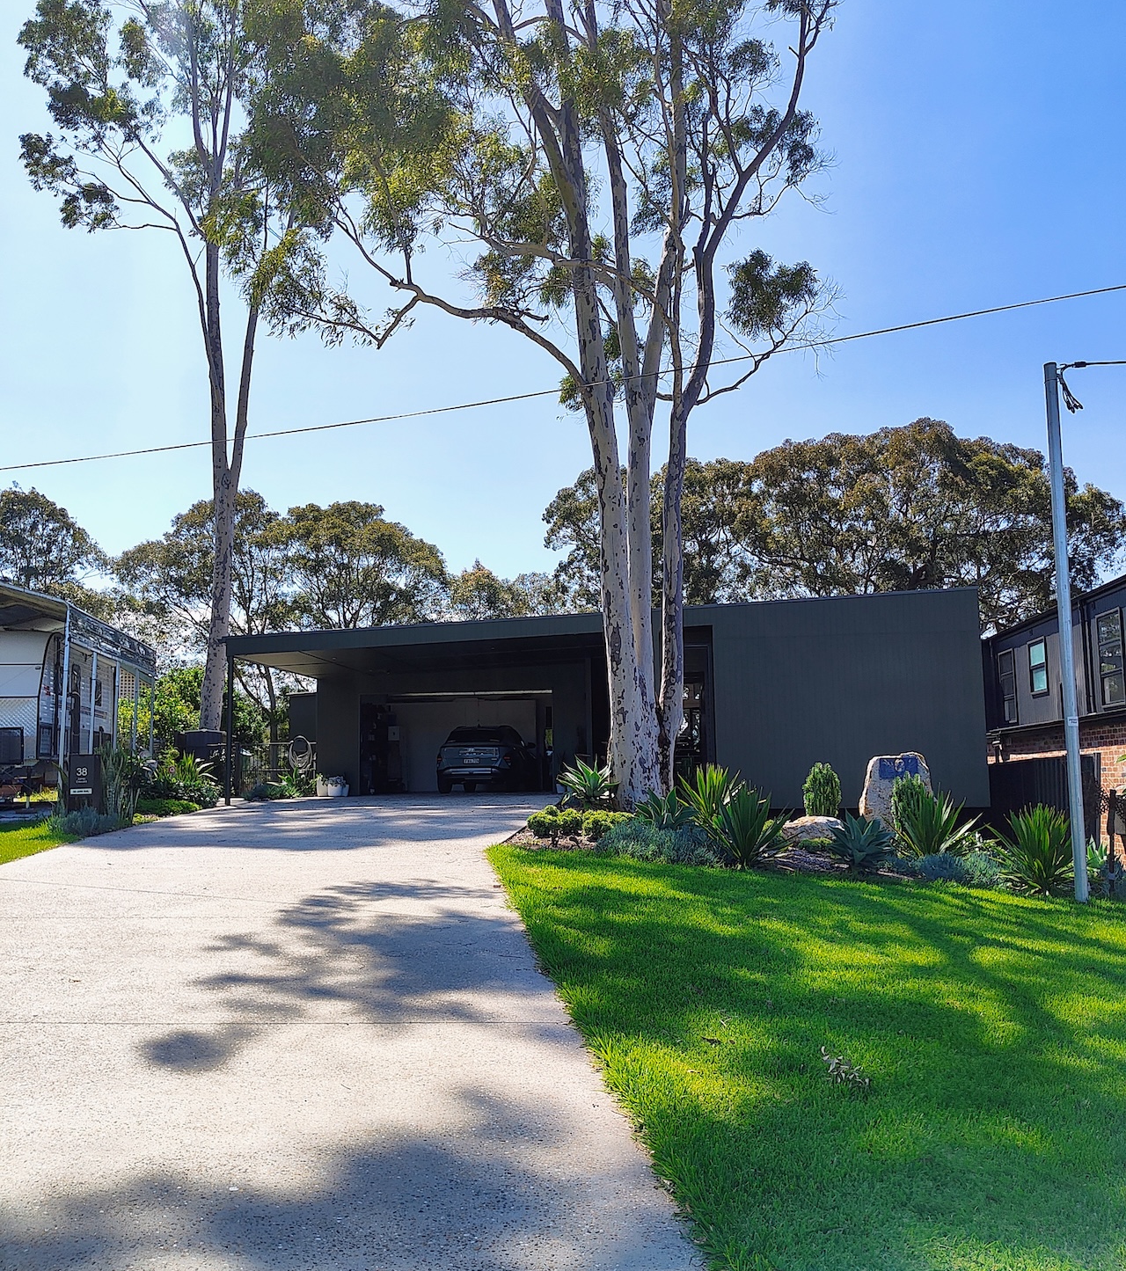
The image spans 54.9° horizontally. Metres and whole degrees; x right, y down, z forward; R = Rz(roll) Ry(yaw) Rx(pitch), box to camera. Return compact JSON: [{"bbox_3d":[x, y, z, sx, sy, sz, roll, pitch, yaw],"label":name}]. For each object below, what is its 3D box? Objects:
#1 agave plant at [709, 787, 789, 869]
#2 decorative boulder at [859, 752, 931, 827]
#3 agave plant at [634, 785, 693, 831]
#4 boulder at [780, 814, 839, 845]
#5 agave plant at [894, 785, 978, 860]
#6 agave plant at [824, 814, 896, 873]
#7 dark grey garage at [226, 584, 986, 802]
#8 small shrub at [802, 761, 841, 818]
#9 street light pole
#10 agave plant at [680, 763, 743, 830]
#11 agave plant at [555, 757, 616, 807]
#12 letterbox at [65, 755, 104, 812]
[{"bbox_3d":[1.989,2.071,11.600,0.860,0.820,0.840,-1,-6,0],"label":"agave plant"},{"bbox_3d":[4.378,2.050,14.300,0.930,1.000,0.550,-1,-6,6],"label":"decorative boulder"},{"bbox_3d":[1.193,2.058,12.900,0.710,0.570,0.700,-1,-6,0],"label":"agave plant"},{"bbox_3d":[3.013,2.385,13.200,0.700,0.380,0.550,-1,-6,0],"label":"boulder"},{"bbox_3d":[4.176,2.101,12.100,0.940,0.800,0.900,-1,-6,0],"label":"agave plant"},{"bbox_3d":[3.120,2.189,11.400,0.740,0.580,0.720,-1,-6,0],"label":"agave plant"},{"bbox_3d":[1.344,1.927,25.802,13.550,3.750,13.000,-1,-6,7],"label":"dark grey garage"},{"bbox_3d":[3.411,2.050,14.300,0.490,0.780,0.480,-1,-6,0],"label":"small shrub"},{"bbox_3d":[5.188,-0.111,11.214,0.125,5.600,0.125,-1,-6,0],"label":"street light pole"},{"bbox_3d":[1.738,1.923,12.700,0.820,0.800,0.800,-1,-6,0],"label":"agave plant"},{"bbox_3d":[0.350,2.162,15.800,0.870,0.750,0.850,-1,-6,0],"label":"agave plant"},{"bbox_3d":[-6.885,2.185,15.600,0.340,0.980,0.280,-1,-6,1],"label":"letterbox"}]

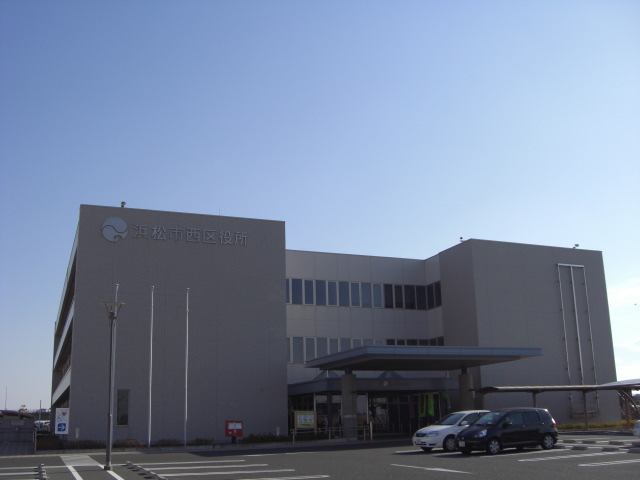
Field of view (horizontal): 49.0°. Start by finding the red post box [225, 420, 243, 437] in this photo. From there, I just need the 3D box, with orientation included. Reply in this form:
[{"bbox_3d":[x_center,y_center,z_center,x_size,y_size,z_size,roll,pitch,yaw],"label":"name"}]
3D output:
[{"bbox_3d":[-4.250,9.293,34.600,0.750,0.790,0.570,4,-15,-22],"label":"red post box"}]

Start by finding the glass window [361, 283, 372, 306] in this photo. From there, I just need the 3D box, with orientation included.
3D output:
[{"bbox_3d":[3.354,3.990,50.596,0.850,1.750,0.100,5,-15,-23],"label":"glass window"}]

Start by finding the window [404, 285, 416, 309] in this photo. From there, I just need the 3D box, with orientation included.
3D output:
[{"bbox_3d":[6.782,4.290,52.657,0.961,1.817,0.120,4,-15,-21],"label":"window"}]

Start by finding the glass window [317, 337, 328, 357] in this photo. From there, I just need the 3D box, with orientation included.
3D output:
[{"bbox_3d":[0.151,7.606,48.218,0.850,1.750,0.100,5,-15,-23],"label":"glass window"}]

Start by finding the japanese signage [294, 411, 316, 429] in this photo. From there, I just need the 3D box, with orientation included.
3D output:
[{"bbox_3d":[-0.780,10.013,39.111,1.320,0.980,0.120,4,-15,-21],"label":"japanese signage"}]

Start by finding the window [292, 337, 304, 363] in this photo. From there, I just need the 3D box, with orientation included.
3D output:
[{"bbox_3d":[-1.474,7.473,47.510,0.850,1.750,0.100,5,-15,-23],"label":"window"}]

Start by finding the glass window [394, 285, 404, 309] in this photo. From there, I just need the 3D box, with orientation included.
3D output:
[{"bbox_3d":[5.846,4.193,51.682,0.800,1.750,0.100,5,-15,-23],"label":"glass window"}]

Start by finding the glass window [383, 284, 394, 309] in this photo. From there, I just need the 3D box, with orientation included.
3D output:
[{"bbox_3d":[5.111,4.170,52.030,0.838,1.817,0.120,4,-15,-21],"label":"glass window"}]

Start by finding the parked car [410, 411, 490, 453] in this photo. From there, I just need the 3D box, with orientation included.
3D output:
[{"bbox_3d":[5.683,7.423,27.474,4.300,1.480,1.700,5,-15,-25],"label":"parked car"}]

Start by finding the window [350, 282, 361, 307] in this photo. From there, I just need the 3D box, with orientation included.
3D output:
[{"bbox_3d":[2.557,3.925,50.248,0.800,1.750,0.100,5,-15,-23],"label":"window"}]

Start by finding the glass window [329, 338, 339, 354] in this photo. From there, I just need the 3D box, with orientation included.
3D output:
[{"bbox_3d":[0.963,7.816,49.443,0.778,1.757,0.120,4,-15,-21],"label":"glass window"}]

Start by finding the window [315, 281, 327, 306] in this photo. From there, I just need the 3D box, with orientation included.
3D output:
[{"bbox_3d":[0.072,3.807,50.138,0.898,1.817,0.120,4,-15,-21],"label":"window"}]

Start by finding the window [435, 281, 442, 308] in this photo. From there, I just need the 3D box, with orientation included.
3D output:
[{"bbox_3d":[8.620,4.022,51.253,0.100,1.750,0.850,5,-15,-23],"label":"window"}]

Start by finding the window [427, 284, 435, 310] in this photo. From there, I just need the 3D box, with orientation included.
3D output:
[{"bbox_3d":[8.313,4.247,52.625,0.120,1.817,1.060,4,-15,-21],"label":"window"}]

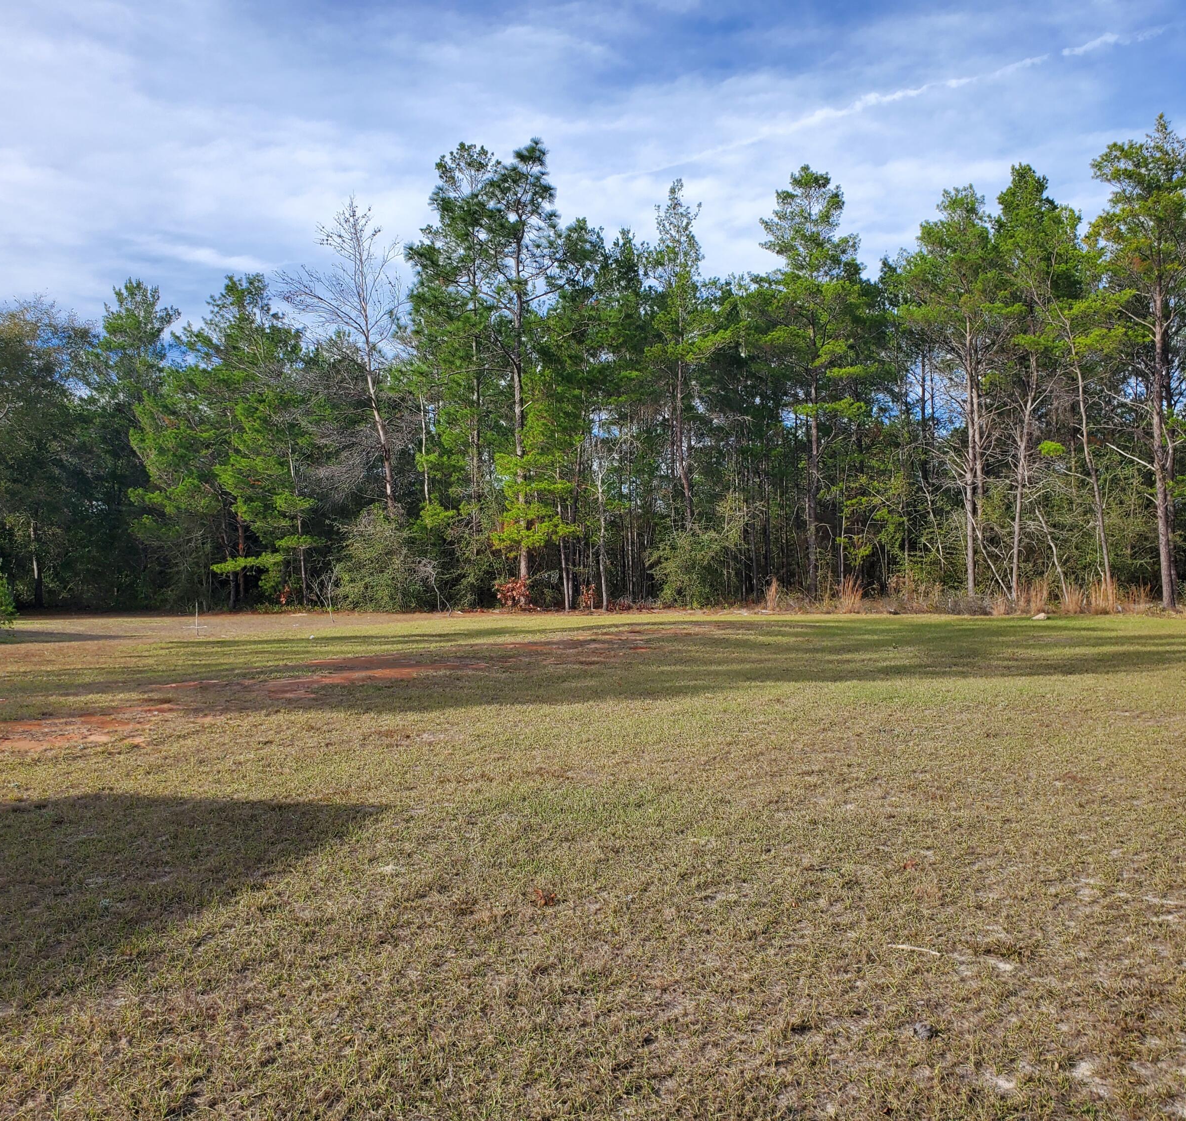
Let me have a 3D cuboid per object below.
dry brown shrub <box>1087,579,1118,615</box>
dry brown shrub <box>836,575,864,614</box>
[{"bbox_3d":[15.180,1.094,33.400,0.920,1.050,0.860,0,0,0],"label":"dry brown shrub"},{"bbox_3d":[7.800,1.026,34.000,0.840,1.170,0.820,0,0,0],"label":"dry brown shrub"}]

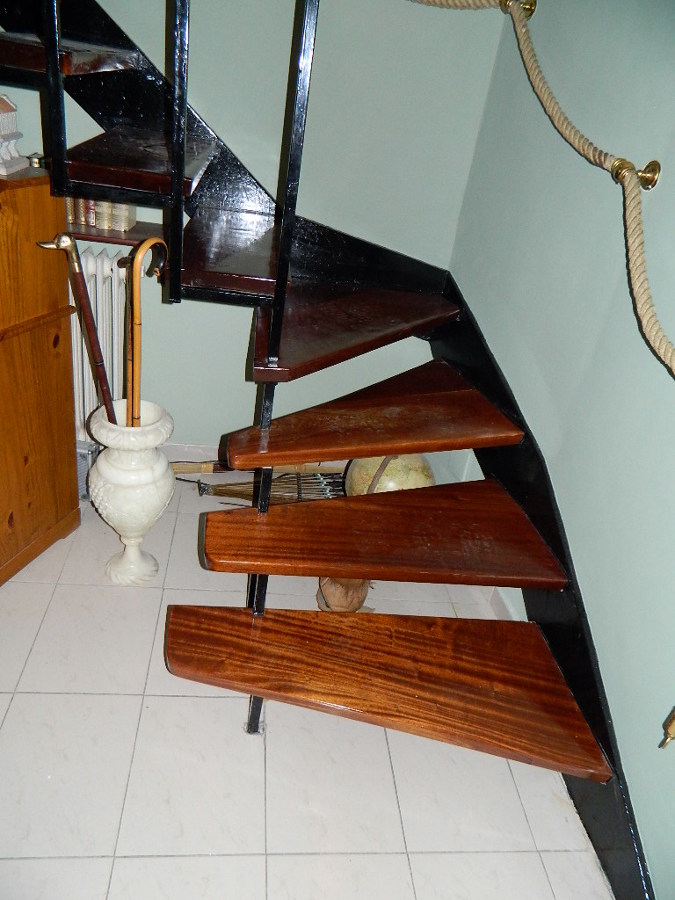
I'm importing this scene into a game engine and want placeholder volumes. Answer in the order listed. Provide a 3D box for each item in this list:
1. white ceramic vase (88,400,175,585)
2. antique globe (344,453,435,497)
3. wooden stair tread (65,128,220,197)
[{"bbox_3d":[-0.600,0.146,1.908,0.227,0.547,0.227,5,30,-10],"label":"white ceramic vase"},{"bbox_3d":[0.177,0.161,2.282,0.318,0.408,0.318,5,30,-10],"label":"antique globe"},{"bbox_3d":[-0.517,-0.804,1.785,0.303,0.039,0.847,5,30,-10],"label":"wooden stair tread"}]

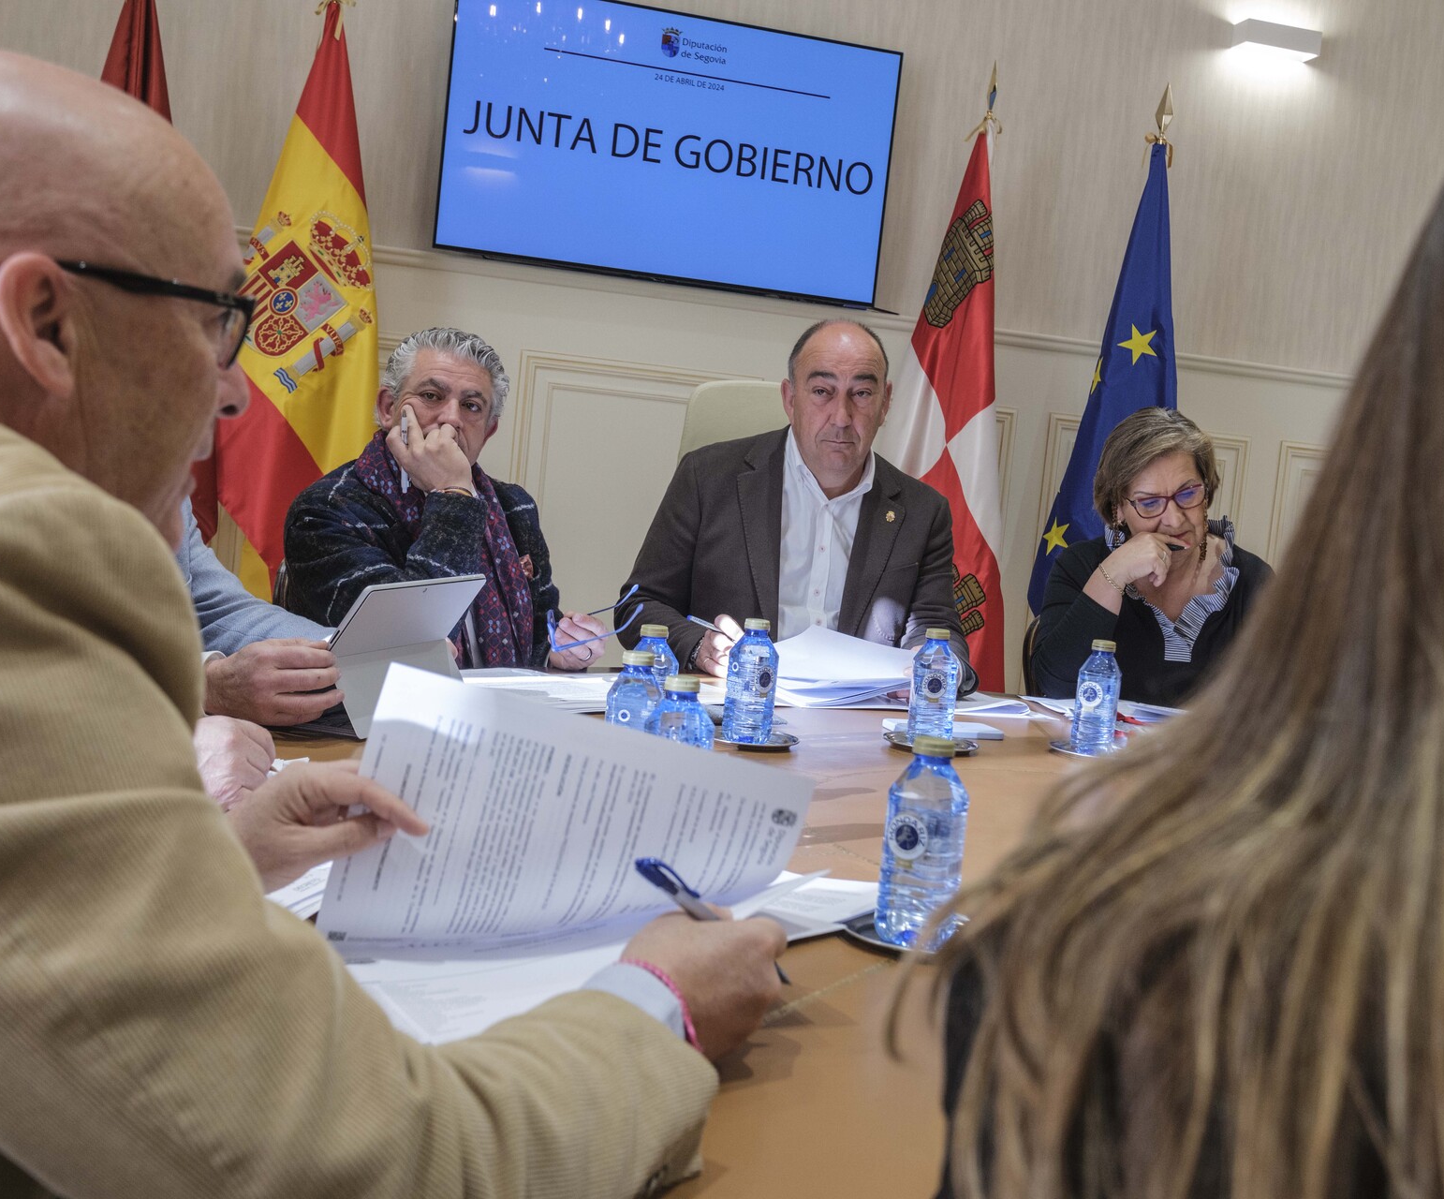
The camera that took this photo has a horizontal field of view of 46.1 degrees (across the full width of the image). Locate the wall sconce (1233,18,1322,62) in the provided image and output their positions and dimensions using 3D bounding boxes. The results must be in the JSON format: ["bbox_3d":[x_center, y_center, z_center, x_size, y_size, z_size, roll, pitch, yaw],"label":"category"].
[{"bbox_3d":[1.647,-1.660,5.047,0.250,0.067,0.087,4,5,-16],"label":"wall sconce"}]

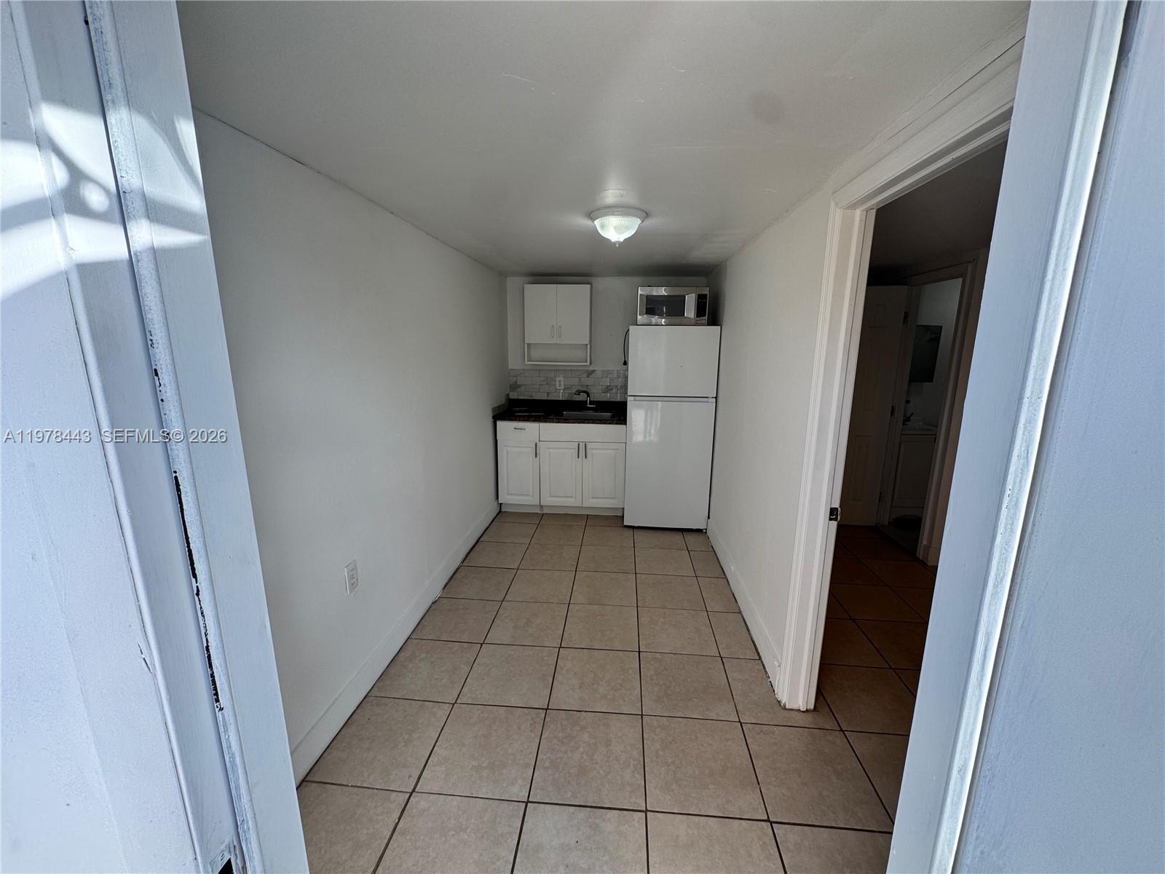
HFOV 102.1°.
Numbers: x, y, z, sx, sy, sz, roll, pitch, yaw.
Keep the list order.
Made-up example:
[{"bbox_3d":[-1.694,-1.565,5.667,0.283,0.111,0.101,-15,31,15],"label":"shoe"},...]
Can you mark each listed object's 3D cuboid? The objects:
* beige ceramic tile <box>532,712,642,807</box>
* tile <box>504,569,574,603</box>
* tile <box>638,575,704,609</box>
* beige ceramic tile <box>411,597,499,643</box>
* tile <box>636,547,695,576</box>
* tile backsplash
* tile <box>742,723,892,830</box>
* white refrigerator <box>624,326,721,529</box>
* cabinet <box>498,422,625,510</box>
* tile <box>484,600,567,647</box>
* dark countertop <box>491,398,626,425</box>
[{"bbox_3d":[0.032,1.242,1.837,0.407,0.010,0.409,1,12,5],"label":"beige ceramic tile"},{"bbox_3d":[-0.271,0.990,3.122,0.413,0.010,0.413,1,12,5],"label":"tile"},{"bbox_3d":[0.562,1.003,3.049,0.413,0.010,0.413,1,12,5],"label":"tile"},{"bbox_3d":[-0.716,1.058,2.723,0.407,0.010,0.409,1,12,5],"label":"beige ceramic tile"},{"bbox_3d":[0.599,0.915,3.456,0.413,0.010,0.413,1,12,5],"label":"tile"},{"bbox_3d":[-0.147,-0.516,4.648,1.187,0.301,0.012,1,12,5],"label":"tile backsplash"},{"bbox_3d":[0.853,1.259,1.767,0.407,0.012,0.407,1,12,5],"label":"tile"},{"bbox_3d":[0.738,-0.112,4.136,0.695,1.660,0.730,1,12,5],"label":"white refrigerator"},{"bbox_3d":[-0.159,0.184,4.422,1.120,0.762,0.605,1,12,5],"label":"cabinet"},{"bbox_3d":[-0.304,1.063,2.677,0.407,0.012,0.407,1,12,5],"label":"tile"},{"bbox_3d":[-0.182,-0.239,4.395,1.187,0.142,0.627,1,12,5],"label":"dark countertop"}]

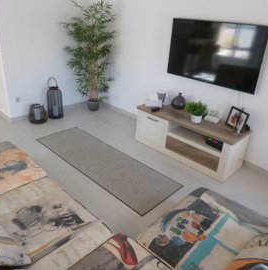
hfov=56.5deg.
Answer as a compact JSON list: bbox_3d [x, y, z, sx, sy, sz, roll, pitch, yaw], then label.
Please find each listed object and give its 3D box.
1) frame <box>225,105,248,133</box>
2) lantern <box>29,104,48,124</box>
[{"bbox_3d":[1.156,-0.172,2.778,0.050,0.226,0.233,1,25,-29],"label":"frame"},{"bbox_3d":[-1.493,-0.346,3.862,0.274,0.264,0.274,-22,36,-40],"label":"lantern"}]

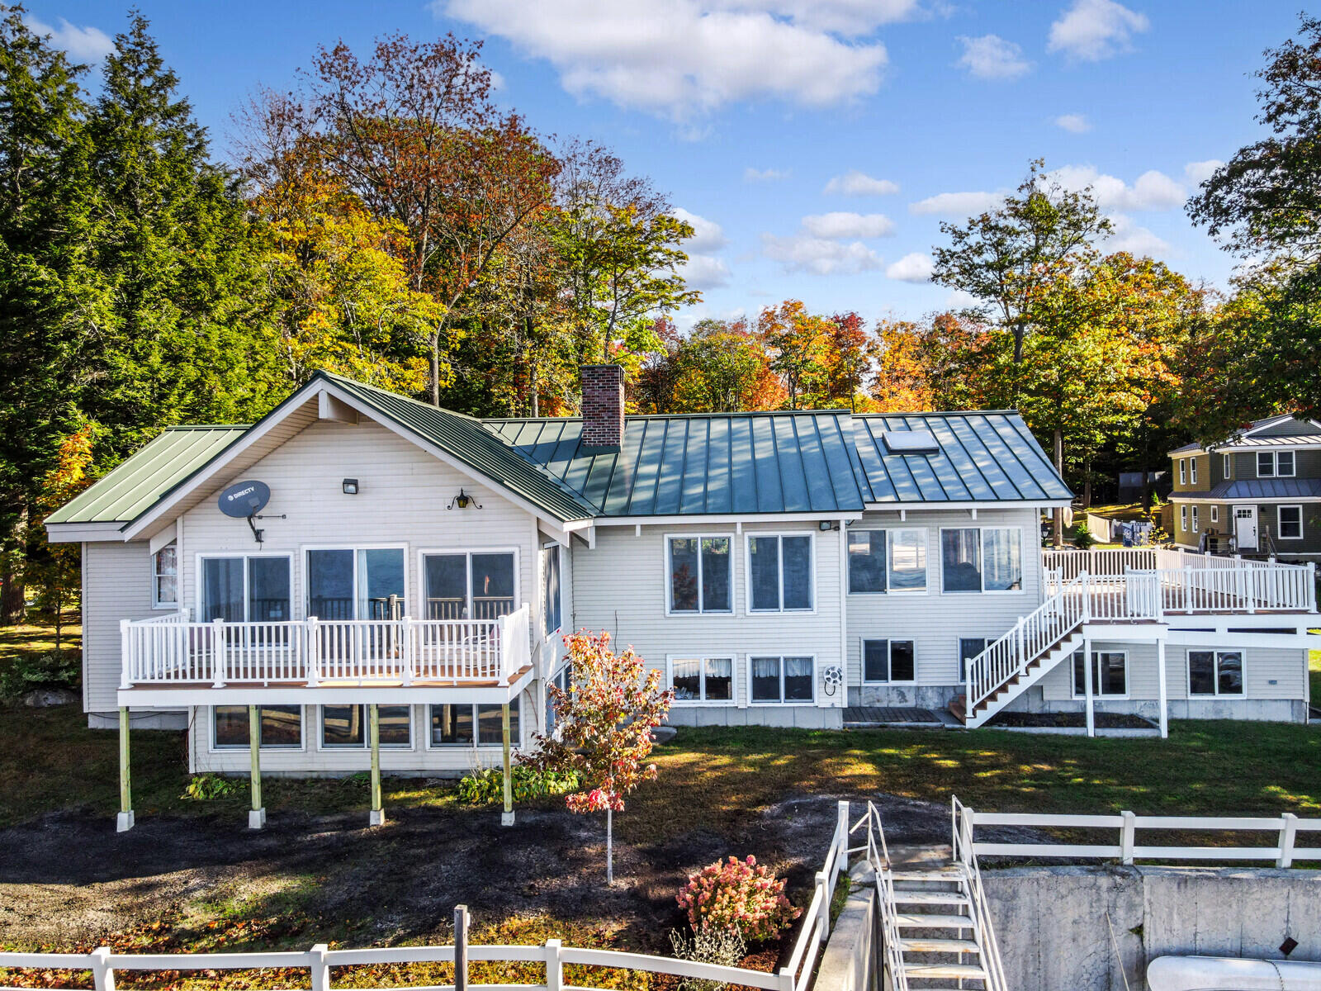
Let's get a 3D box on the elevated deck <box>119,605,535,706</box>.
[{"bbox_3d":[-5.115,2.470,14.451,5.971,1.272,1.789,-1,-1,4],"label":"elevated deck"}]

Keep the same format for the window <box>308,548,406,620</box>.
[{"bbox_3d":[-5.128,1.849,15.416,1.767,2.012,0.120,-1,-1,4],"label":"window"}]

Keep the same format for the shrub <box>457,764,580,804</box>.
[{"bbox_3d":[-2.272,4.563,14.759,1.880,0.470,0.850,-1,-1,4],"label":"shrub"}]

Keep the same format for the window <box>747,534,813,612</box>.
[{"bbox_3d":[2.424,1.569,18.442,1.372,1.619,0.120,-1,-1,4],"label":"window"}]

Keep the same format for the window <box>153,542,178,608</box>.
[{"bbox_3d":[-10.266,1.667,19.159,0.766,1.370,0.120,-1,-1,4],"label":"window"}]

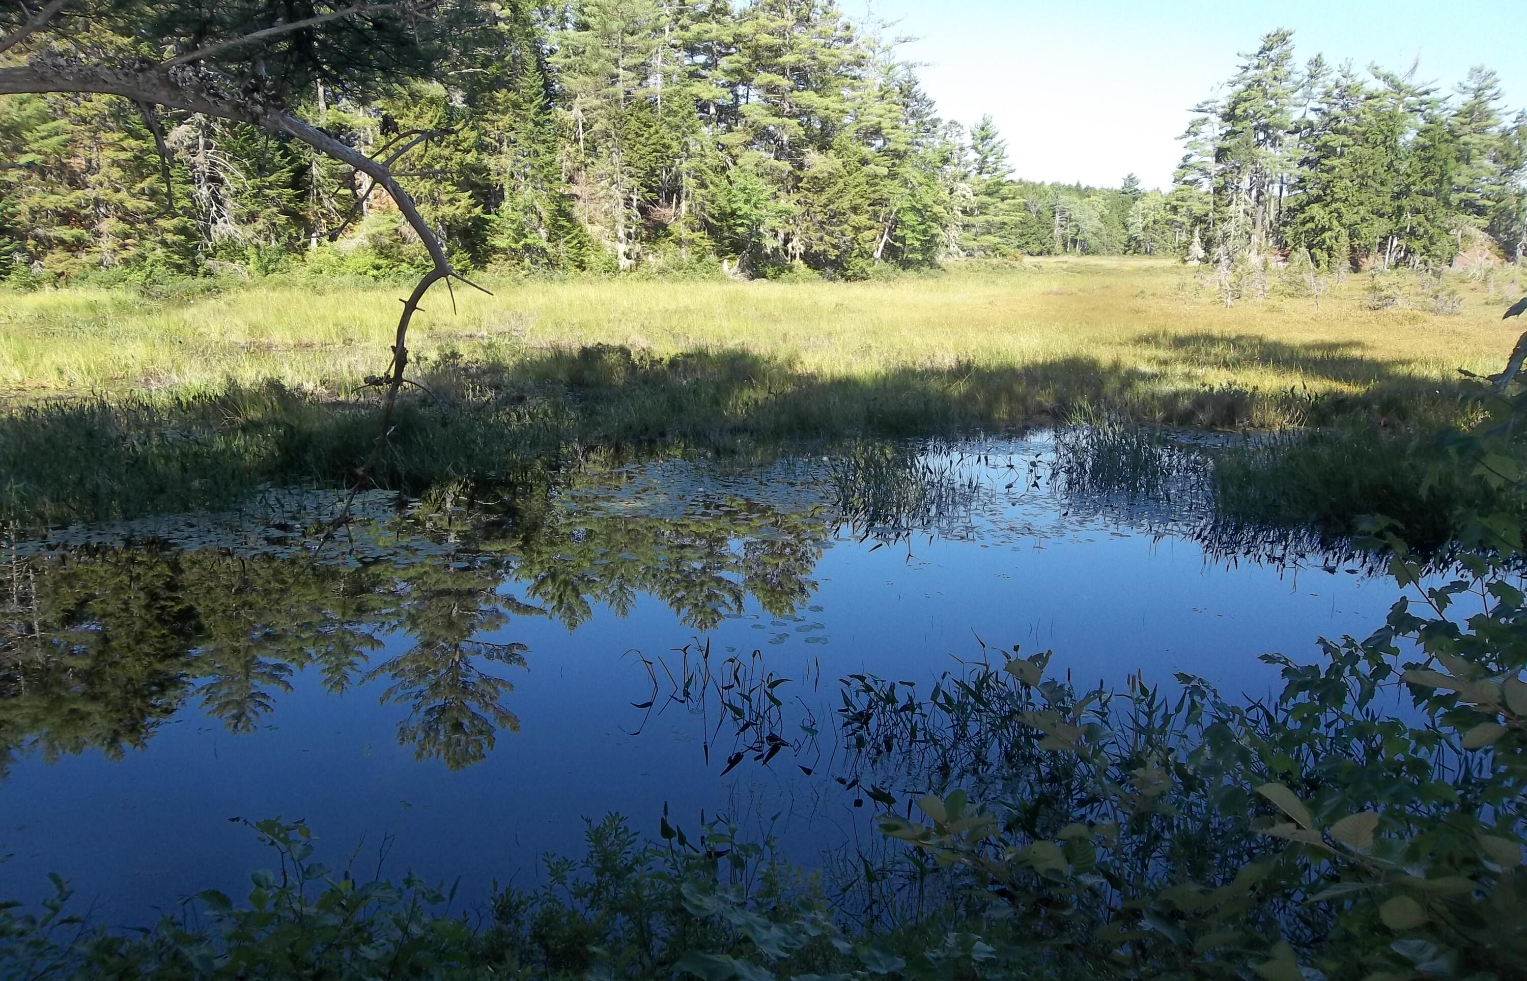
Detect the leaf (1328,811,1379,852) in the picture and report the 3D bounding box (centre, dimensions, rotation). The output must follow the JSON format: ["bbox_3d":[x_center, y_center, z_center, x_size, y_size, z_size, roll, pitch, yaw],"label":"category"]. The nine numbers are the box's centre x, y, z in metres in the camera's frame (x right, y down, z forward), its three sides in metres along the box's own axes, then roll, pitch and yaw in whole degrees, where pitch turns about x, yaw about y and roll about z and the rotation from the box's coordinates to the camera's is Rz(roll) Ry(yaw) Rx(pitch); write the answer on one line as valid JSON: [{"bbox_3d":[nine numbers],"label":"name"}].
[{"bbox_3d":[0.743,0.429,1.500,0.056,0.018,0.072,6,31,27],"label":"leaf"}]

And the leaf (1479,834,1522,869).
[{"bbox_3d":[0.929,0.455,1.500,0.042,0.018,0.050,-41,44,-12],"label":"leaf"}]

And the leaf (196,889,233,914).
[{"bbox_3d":[-1.060,0.794,2.300,0.076,0.018,0.046,20,34,10],"label":"leaf"}]

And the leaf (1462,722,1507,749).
[{"bbox_3d":[0.908,0.309,1.500,0.058,0.018,0.038,-22,40,2],"label":"leaf"}]

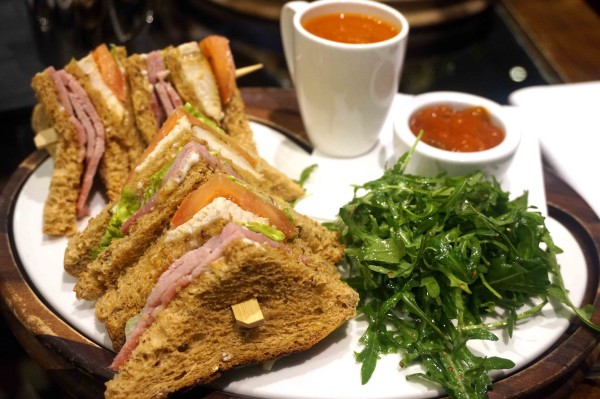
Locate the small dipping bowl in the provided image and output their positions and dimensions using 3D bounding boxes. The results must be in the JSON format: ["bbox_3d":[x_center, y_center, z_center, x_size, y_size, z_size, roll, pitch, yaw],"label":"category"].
[{"bbox_3d":[0.092,-0.033,0.429,0.072,0.030,0.072,1,39,0],"label":"small dipping bowl"}]

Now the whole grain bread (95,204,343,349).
[{"bbox_3d":[-0.036,0.028,0.340,0.123,0.062,0.018,-15,41,-19],"label":"whole grain bread"}]

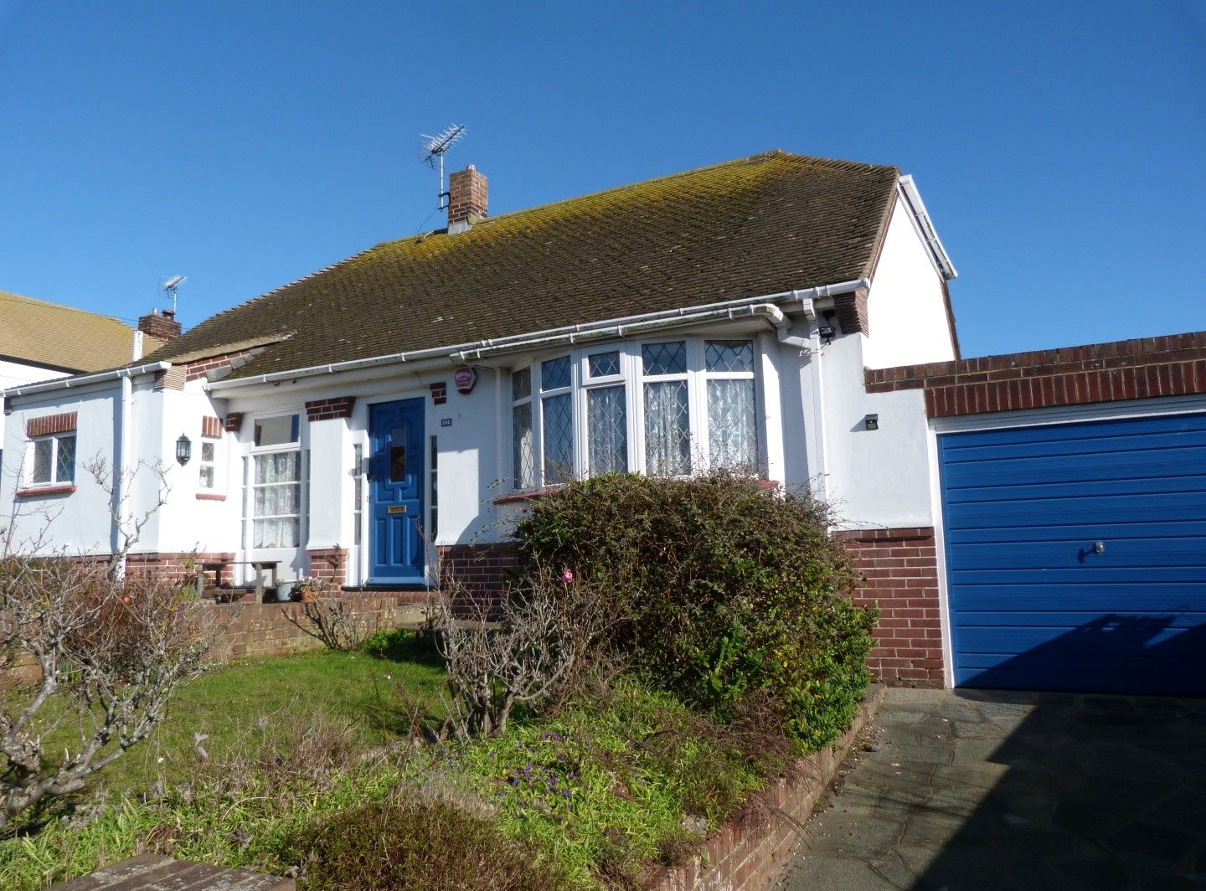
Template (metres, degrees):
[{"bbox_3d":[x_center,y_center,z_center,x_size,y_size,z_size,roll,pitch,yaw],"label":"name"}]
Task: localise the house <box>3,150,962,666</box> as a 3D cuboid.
[{"bbox_3d":[-0.789,-0.797,12.450,10.200,6.450,9.450,-5,-8,26],"label":"house"}]

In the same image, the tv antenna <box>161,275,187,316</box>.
[{"bbox_3d":[-10.535,-3.653,21.406,0.420,1.250,1.250,5,-10,-43],"label":"tv antenna"}]

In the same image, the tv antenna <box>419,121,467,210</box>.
[{"bbox_3d":[-2.542,-4.473,13.928,0.400,1.400,1.420,4,-9,-37],"label":"tv antenna"}]

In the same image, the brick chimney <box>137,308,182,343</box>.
[{"bbox_3d":[-10.668,-2.876,20.981,0.470,0.820,0.780,-5,-8,26],"label":"brick chimney"}]

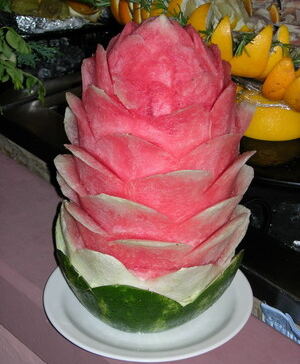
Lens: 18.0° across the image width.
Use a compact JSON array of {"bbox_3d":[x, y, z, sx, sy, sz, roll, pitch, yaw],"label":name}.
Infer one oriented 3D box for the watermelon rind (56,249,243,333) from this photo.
[{"bbox_3d":[-0.007,0.119,1.193,0.234,0.100,0.234,1,29,0],"label":"watermelon rind"}]

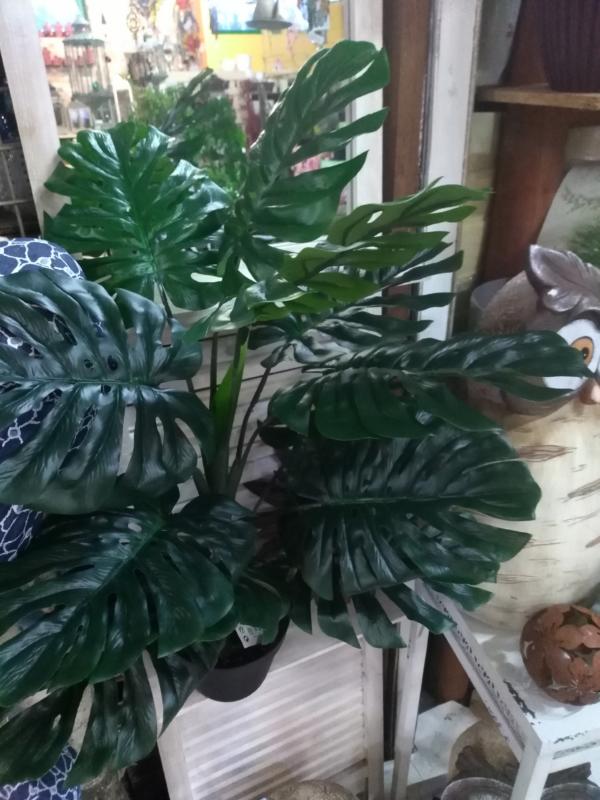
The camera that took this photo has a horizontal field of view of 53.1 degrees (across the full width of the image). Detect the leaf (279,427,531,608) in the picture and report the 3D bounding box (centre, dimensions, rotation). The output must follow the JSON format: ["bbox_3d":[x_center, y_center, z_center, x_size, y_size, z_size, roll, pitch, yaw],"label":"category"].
[{"bbox_3d":[0.138,0.135,0.750,0.315,0.070,0.240,-1,56,-1],"label":"leaf"}]

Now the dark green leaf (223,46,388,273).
[{"bbox_3d":[0.006,-0.283,0.710,0.070,0.315,0.200,33,0,-41],"label":"dark green leaf"}]

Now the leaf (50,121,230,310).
[{"bbox_3d":[-0.205,-0.236,0.760,0.225,0.060,0.275,-8,70,-12],"label":"leaf"}]

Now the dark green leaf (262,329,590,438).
[{"bbox_3d":[0.142,-0.018,0.680,0.345,0.080,0.210,3,30,0],"label":"dark green leaf"}]

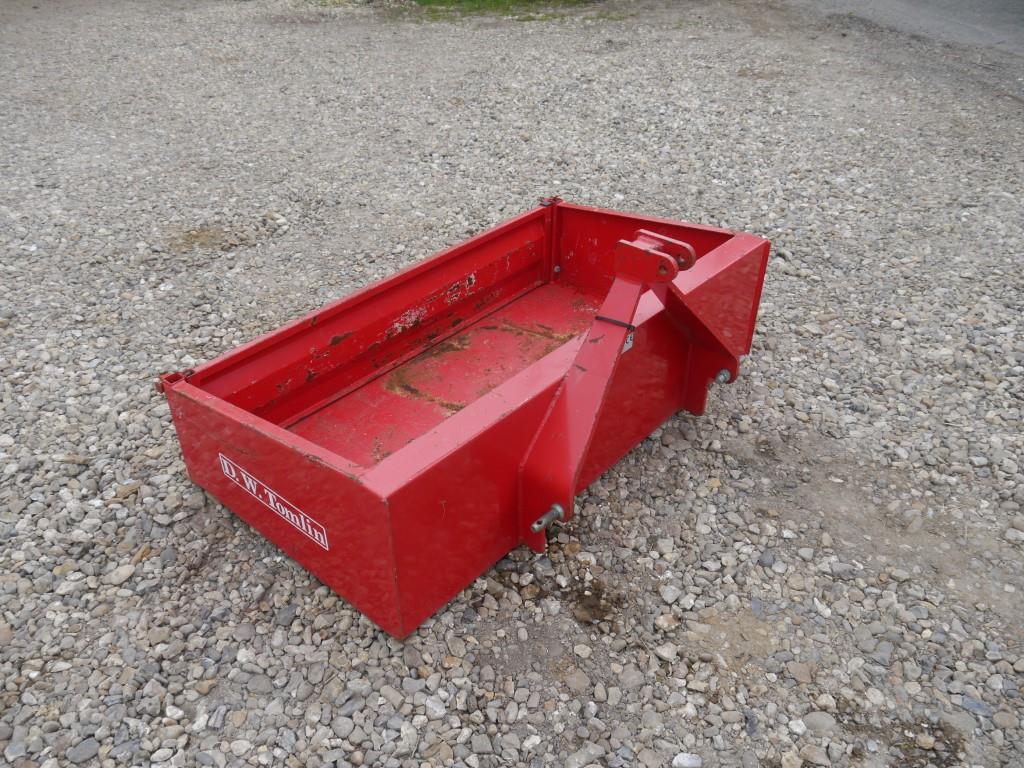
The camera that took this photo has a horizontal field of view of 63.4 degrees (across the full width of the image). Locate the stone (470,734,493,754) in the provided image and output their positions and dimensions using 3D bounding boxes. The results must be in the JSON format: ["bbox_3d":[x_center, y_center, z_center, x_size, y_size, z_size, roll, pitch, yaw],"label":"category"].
[{"bbox_3d":[-0.057,0.662,1.522,0.031,0.024,0.039,-11,35,-16],"label":"stone"}]

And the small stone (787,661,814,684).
[{"bbox_3d":[0.590,0.586,1.688,0.057,0.026,0.052,-27,42,-35],"label":"small stone"}]

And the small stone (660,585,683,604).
[{"bbox_3d":[0.355,0.471,1.859,0.044,0.028,0.050,-5,34,-8],"label":"small stone"}]

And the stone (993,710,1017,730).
[{"bbox_3d":[0.950,0.648,1.595,0.048,0.024,0.034,-4,34,-7],"label":"stone"}]

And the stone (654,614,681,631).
[{"bbox_3d":[0.333,0.506,1.759,0.053,0.026,0.035,-3,34,-5],"label":"stone"}]

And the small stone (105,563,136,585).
[{"bbox_3d":[-0.887,0.433,1.876,0.037,0.026,0.069,26,42,34],"label":"small stone"}]

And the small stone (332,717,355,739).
[{"bbox_3d":[-0.316,0.644,1.553,0.043,0.026,0.037,18,38,25],"label":"small stone"}]

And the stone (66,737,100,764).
[{"bbox_3d":[-0.792,0.682,1.534,0.058,0.030,0.042,-13,36,-20],"label":"stone"}]

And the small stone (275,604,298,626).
[{"bbox_3d":[-0.483,0.496,1.778,0.039,0.025,0.054,1,33,2],"label":"small stone"}]

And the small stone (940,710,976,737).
[{"bbox_3d":[0.859,0.651,1.592,0.068,0.029,0.053,3,34,4],"label":"small stone"}]

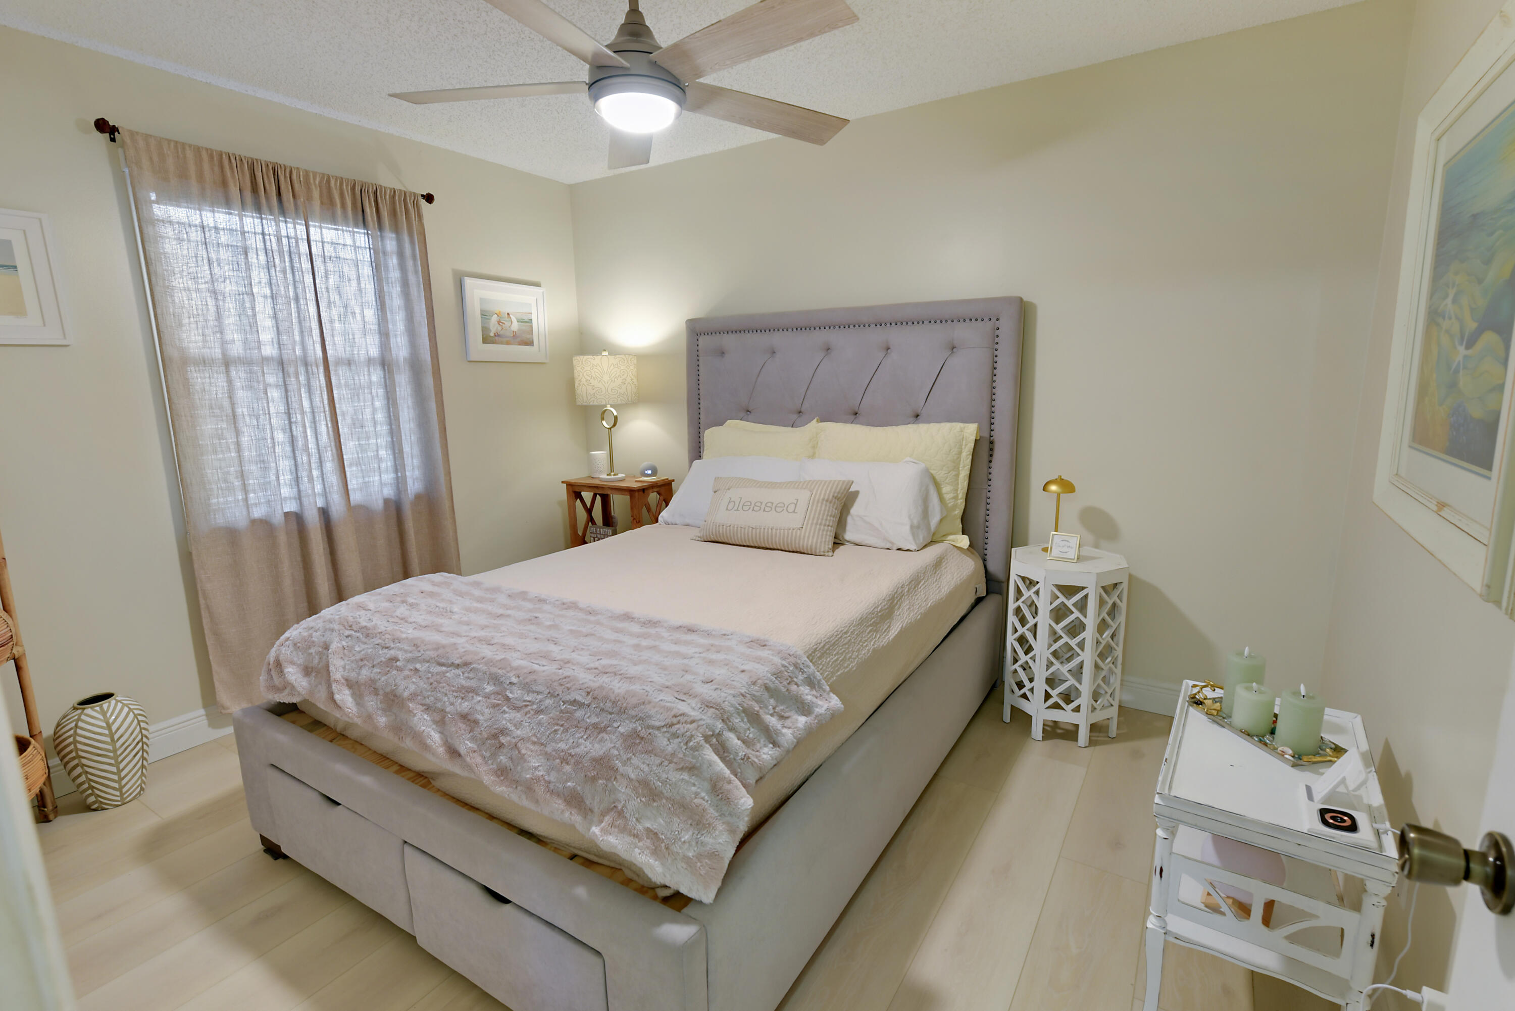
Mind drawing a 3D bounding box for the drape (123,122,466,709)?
[{"bbox_3d":[-1.784,-0.312,2.994,0.080,2.075,1.087,5,12,32],"label":"drape"}]

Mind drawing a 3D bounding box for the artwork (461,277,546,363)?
[{"bbox_3d":[-1.309,-0.955,3.744,0.028,0.401,0.520,5,12,32],"label":"artwork"}]

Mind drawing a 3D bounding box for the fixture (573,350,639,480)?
[{"bbox_3d":[-0.810,-0.489,3.913,0.335,0.705,0.335,-1,10,0],"label":"fixture"}]

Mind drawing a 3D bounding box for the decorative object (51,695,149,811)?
[{"bbox_3d":[-2.154,0.808,2.366,0.238,0.353,0.238,5,12,32],"label":"decorative object"}]

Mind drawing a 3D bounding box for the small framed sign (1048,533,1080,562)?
[{"bbox_3d":[1.138,0.157,2.650,0.102,0.101,0.020,7,0,39],"label":"small framed sign"}]

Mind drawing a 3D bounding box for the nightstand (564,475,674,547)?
[{"bbox_3d":[-0.751,0.257,3.997,0.550,0.793,0.320,5,12,32],"label":"nightstand"}]

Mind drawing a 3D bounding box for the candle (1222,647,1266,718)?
[{"bbox_3d":[1.158,0.417,1.705,0.077,0.158,0.077,5,12,32],"label":"candle"}]

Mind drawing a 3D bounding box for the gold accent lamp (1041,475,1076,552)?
[{"bbox_3d":[1.162,0.031,2.769,0.117,0.296,0.117,5,12,32],"label":"gold accent lamp"}]

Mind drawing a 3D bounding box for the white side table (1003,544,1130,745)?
[{"bbox_3d":[1.175,0.517,2.747,0.394,0.653,0.394,3,11,21],"label":"white side table"}]

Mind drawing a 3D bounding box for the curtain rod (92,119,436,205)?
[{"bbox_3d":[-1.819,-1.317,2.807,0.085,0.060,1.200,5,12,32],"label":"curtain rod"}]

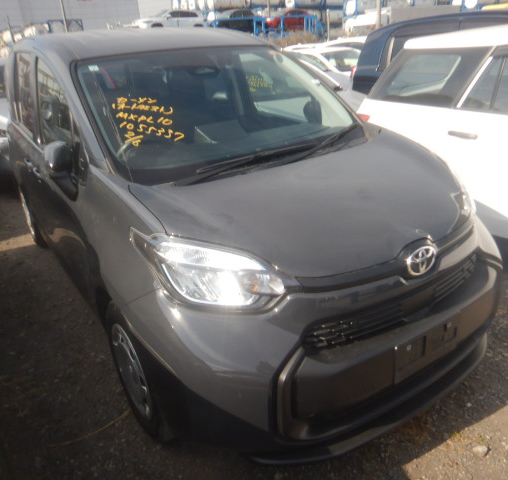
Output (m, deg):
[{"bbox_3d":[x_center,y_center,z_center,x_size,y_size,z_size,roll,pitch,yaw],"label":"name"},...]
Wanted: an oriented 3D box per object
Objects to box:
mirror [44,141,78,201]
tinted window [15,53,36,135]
[{"bbox_3d":[-0.848,-0.305,1.984,0.160,0.240,0.200,-16,26,-31],"label":"mirror"},{"bbox_3d":[-1.558,-1.004,2.990,0.070,0.500,0.800,-2,18,-36],"label":"tinted window"}]

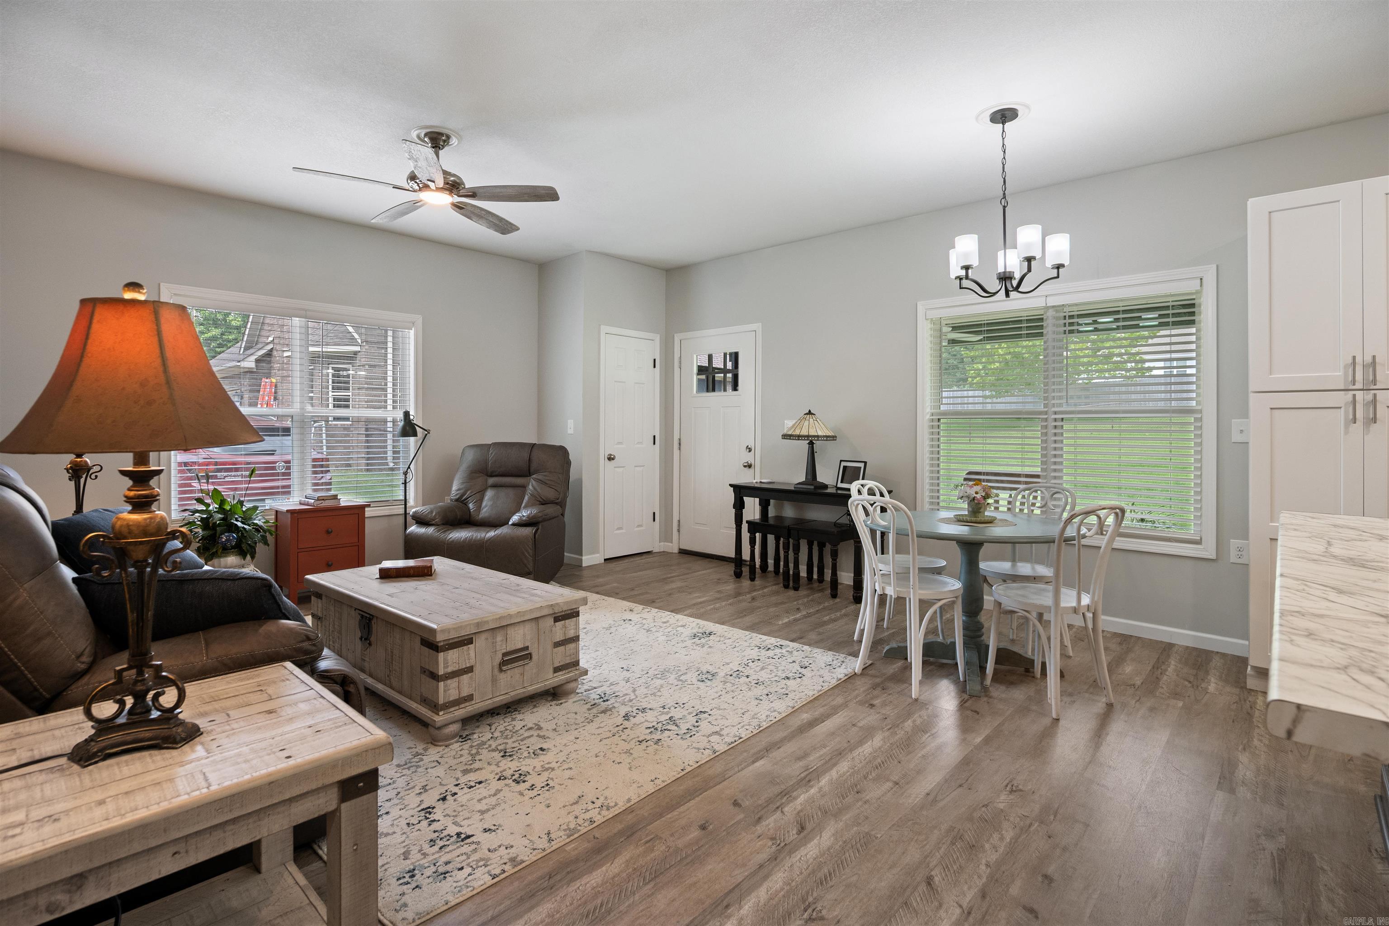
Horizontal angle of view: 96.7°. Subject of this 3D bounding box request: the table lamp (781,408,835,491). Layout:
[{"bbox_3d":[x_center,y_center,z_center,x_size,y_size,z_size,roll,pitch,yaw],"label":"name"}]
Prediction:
[{"bbox_3d":[0.893,-0.102,4.766,0.430,0.610,0.430,0,3,0],"label":"table lamp"}]

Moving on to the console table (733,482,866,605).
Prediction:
[{"bbox_3d":[0.860,0.570,4.782,1.220,0.745,0.420,2,4,41],"label":"console table"}]

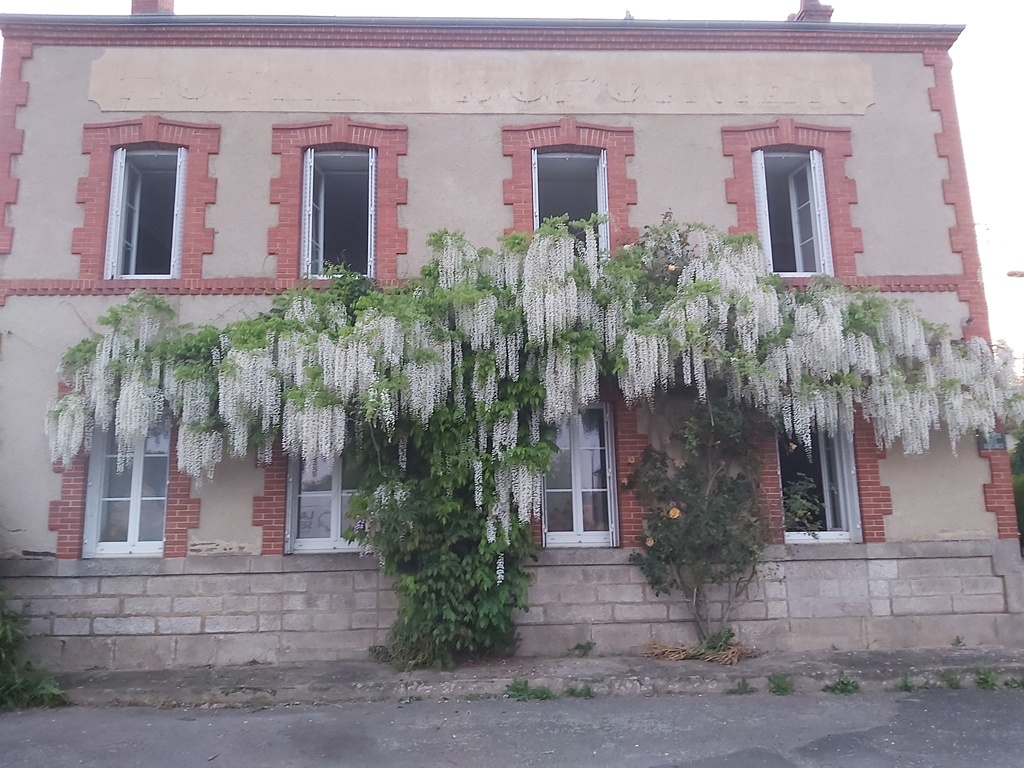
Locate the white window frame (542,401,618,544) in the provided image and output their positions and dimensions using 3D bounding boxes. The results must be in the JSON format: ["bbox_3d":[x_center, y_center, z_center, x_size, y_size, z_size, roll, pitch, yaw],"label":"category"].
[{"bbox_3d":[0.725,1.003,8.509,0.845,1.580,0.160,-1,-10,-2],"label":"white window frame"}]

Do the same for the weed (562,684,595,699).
[{"bbox_3d":[0.611,2.819,7.062,0.295,0.112,0.180,-1,-11,-3],"label":"weed"}]

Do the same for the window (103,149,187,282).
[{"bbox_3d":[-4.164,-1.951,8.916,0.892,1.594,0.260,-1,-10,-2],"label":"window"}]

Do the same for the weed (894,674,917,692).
[{"bbox_3d":[3.524,2.674,6.890,0.182,0.123,0.170,-1,-10,-2],"label":"weed"}]

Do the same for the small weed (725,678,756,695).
[{"bbox_3d":[2.071,2.732,6.972,0.293,0.118,0.200,-1,-9,-2],"label":"small weed"}]

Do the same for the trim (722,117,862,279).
[{"bbox_3d":[3.409,-2.266,9.426,1.622,2.103,0.180,-1,-11,-3],"label":"trim"}]

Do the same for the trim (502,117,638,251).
[{"bbox_3d":[0.701,-2.233,9.301,1.615,2.094,0.180,-1,-11,-3],"label":"trim"}]

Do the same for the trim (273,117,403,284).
[{"bbox_3d":[-2.048,-2.199,9.173,1.606,2.084,0.180,-1,-11,-3],"label":"trim"}]

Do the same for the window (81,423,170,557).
[{"bbox_3d":[-4.098,1.063,8.331,0.866,1.584,0.170,-1,-10,-2],"label":"window"}]

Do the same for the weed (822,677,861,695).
[{"bbox_3d":[2.942,2.678,6.868,0.326,0.131,0.200,-1,-10,-2],"label":"weed"}]

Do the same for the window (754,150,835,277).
[{"bbox_3d":[3.429,-2.091,9.433,0.896,1.676,0.240,-1,-11,-3],"label":"window"}]

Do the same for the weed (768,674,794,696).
[{"bbox_3d":[2.399,2.675,6.849,0.216,0.156,0.180,-1,-10,-2],"label":"weed"}]

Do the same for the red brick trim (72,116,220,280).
[{"bbox_3d":[-4.173,-2.129,8.836,1.546,1.970,0.160,-1,-10,-2],"label":"red brick trim"}]

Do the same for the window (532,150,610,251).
[{"bbox_3d":[0.710,-2.056,9.307,0.915,1.667,0.240,-1,-11,-3],"label":"window"}]

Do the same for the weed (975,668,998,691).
[{"bbox_3d":[4.466,2.776,7.239,0.232,0.186,0.190,-1,-11,-3],"label":"weed"}]

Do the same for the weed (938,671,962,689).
[{"bbox_3d":[3.939,2.645,6.910,0.202,0.124,0.170,-1,-10,-2],"label":"weed"}]

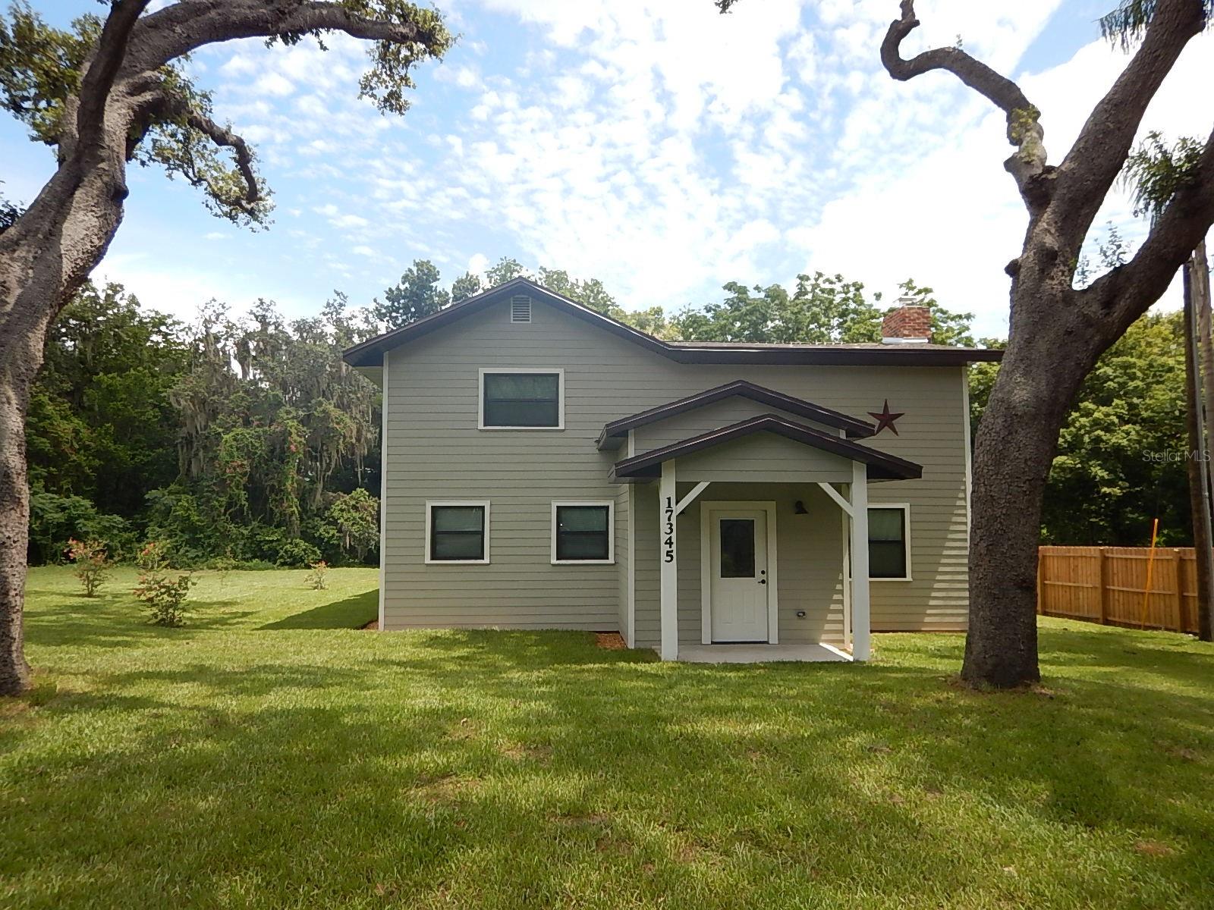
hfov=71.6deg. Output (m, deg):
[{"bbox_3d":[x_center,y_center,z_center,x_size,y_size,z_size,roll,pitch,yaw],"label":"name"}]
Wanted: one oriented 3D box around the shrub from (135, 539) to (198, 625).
[{"bbox_3d":[-8.349,2.428,15.900,1.200,1.612,1.164,0,-4,-3],"label":"shrub"}]

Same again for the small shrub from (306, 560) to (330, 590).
[{"bbox_3d":[-8.317,3.477,24.200,0.682,0.873,0.661,0,-4,-3],"label":"small shrub"}]

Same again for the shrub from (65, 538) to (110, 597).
[{"bbox_3d":[-13.757,2.978,22.300,1.206,1.558,1.170,0,-4,-3],"label":"shrub"}]

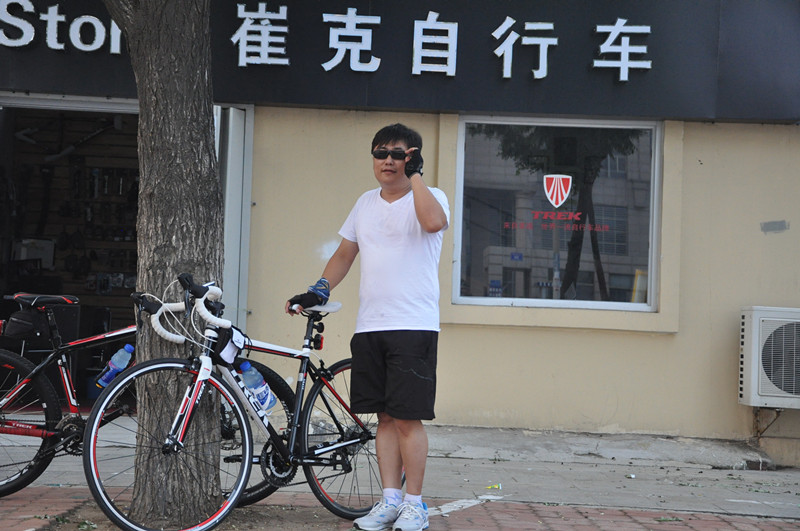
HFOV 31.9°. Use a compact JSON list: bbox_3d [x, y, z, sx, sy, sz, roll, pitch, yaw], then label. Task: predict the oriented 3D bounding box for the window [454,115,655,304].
[{"bbox_3d":[0.932,-0.300,8.220,1.200,1.105,0.100,2,-2,3],"label":"window"}]

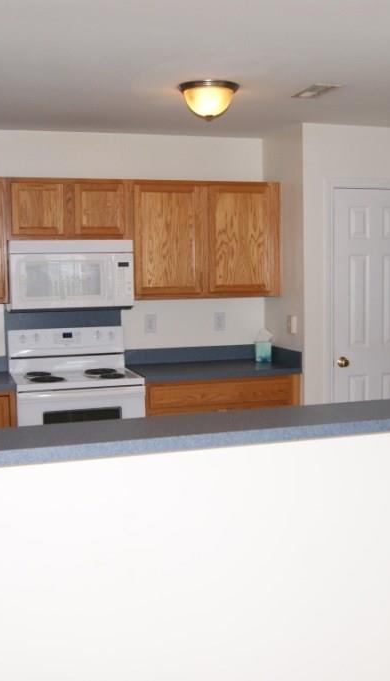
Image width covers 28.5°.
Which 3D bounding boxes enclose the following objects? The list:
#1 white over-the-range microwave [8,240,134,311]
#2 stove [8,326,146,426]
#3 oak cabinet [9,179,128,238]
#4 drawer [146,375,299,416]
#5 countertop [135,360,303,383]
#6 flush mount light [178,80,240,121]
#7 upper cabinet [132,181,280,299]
[{"bbox_3d":[-0.792,-0.414,4.850,0.759,0.415,0.385,-2,6,-18],"label":"white over-the-range microwave"},{"bbox_3d":[-0.749,0.529,4.803,0.757,1.175,0.670,-2,5,-18],"label":"stove"},{"bbox_3d":[-0.803,-0.809,4.821,0.761,0.372,0.332,-3,5,-18],"label":"oak cabinet"},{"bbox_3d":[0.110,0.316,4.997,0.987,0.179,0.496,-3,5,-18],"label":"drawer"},{"bbox_3d":[0.103,0.194,5.045,1.034,0.040,0.620,-3,5,-18],"label":"countertop"},{"bbox_3d":[0.077,-1.154,3.728,0.298,0.175,0.298,-1,5,0],"label":"flush mount light"},{"bbox_3d":[0.043,-0.658,5.106,1.011,0.750,0.332,-3,5,-18],"label":"upper cabinet"}]

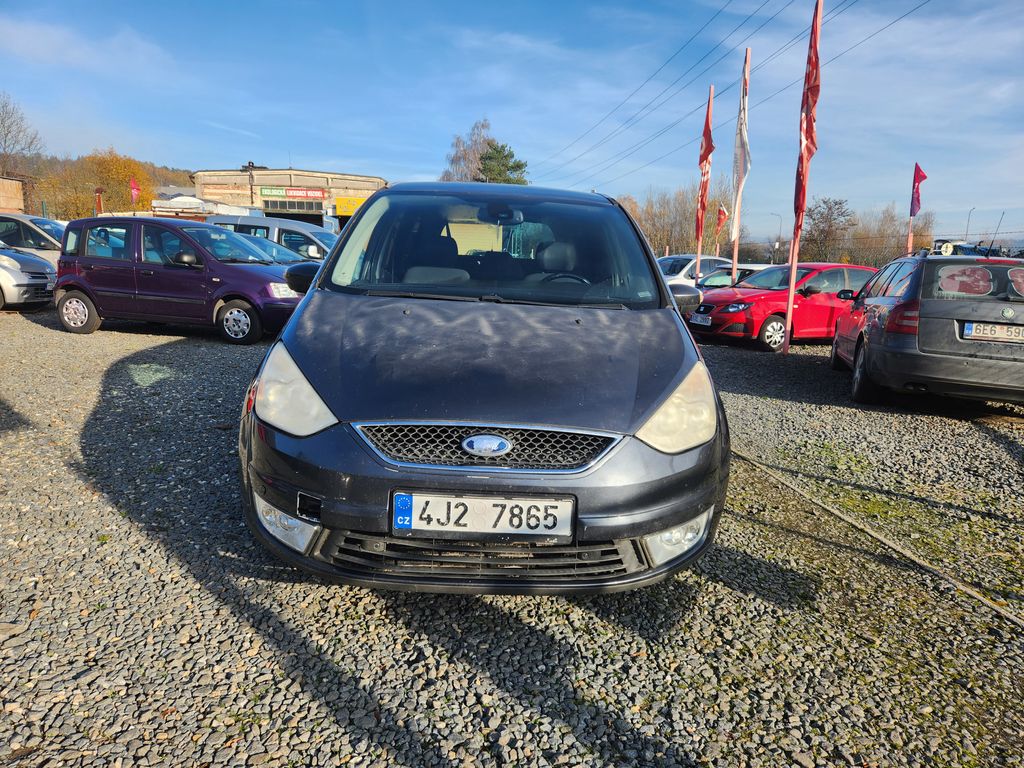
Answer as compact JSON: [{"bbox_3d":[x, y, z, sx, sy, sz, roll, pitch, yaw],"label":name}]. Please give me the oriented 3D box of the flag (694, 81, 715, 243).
[{"bbox_3d":[4.636,-5.222,16.303,0.380,3.682,0.220,1,10,0],"label":"flag"}]

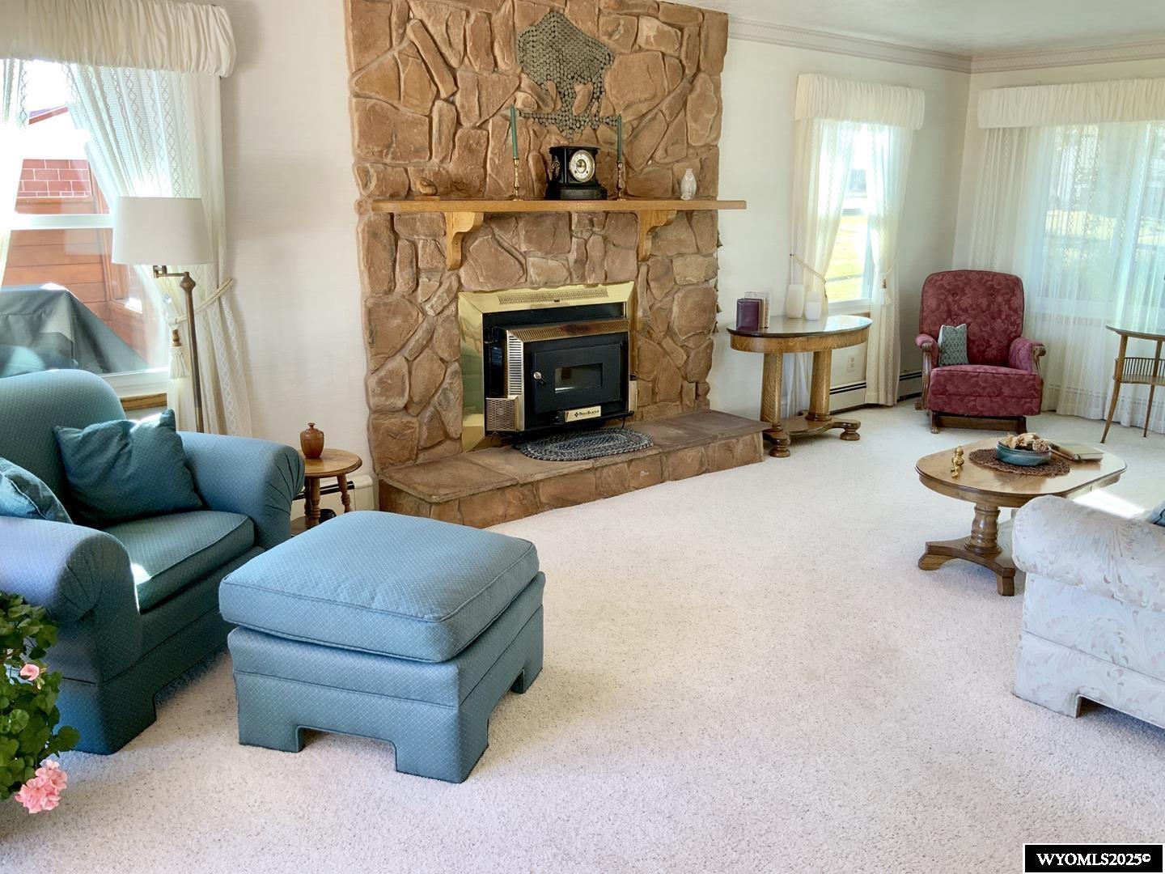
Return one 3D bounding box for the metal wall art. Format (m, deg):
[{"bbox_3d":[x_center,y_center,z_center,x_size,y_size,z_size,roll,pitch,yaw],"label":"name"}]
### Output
[{"bbox_3d":[-0.062,-1.774,4.788,0.615,0.560,0.050,-11,18,-37],"label":"metal wall art"}]

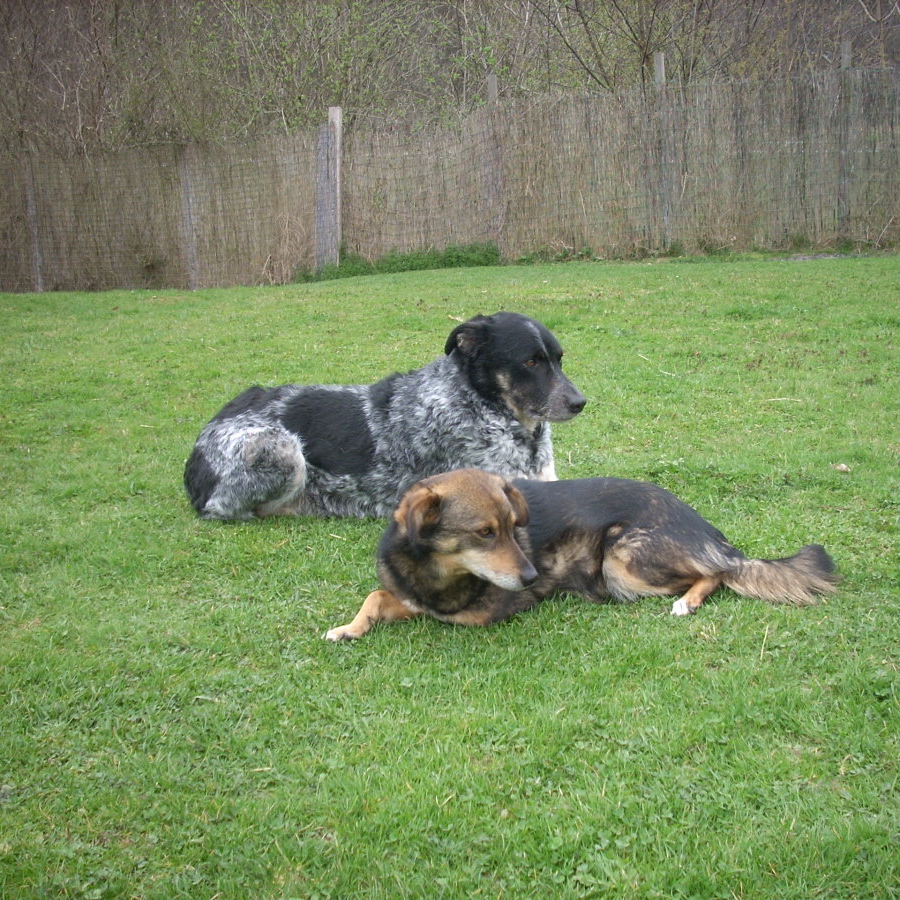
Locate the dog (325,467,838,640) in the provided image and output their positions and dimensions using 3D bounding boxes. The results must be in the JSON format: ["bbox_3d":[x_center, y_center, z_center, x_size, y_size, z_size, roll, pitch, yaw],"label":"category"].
[{"bbox_3d":[0.186,0.095,2.000,0.760,0.255,0.330,-5,11,-13],"label":"dog"}]

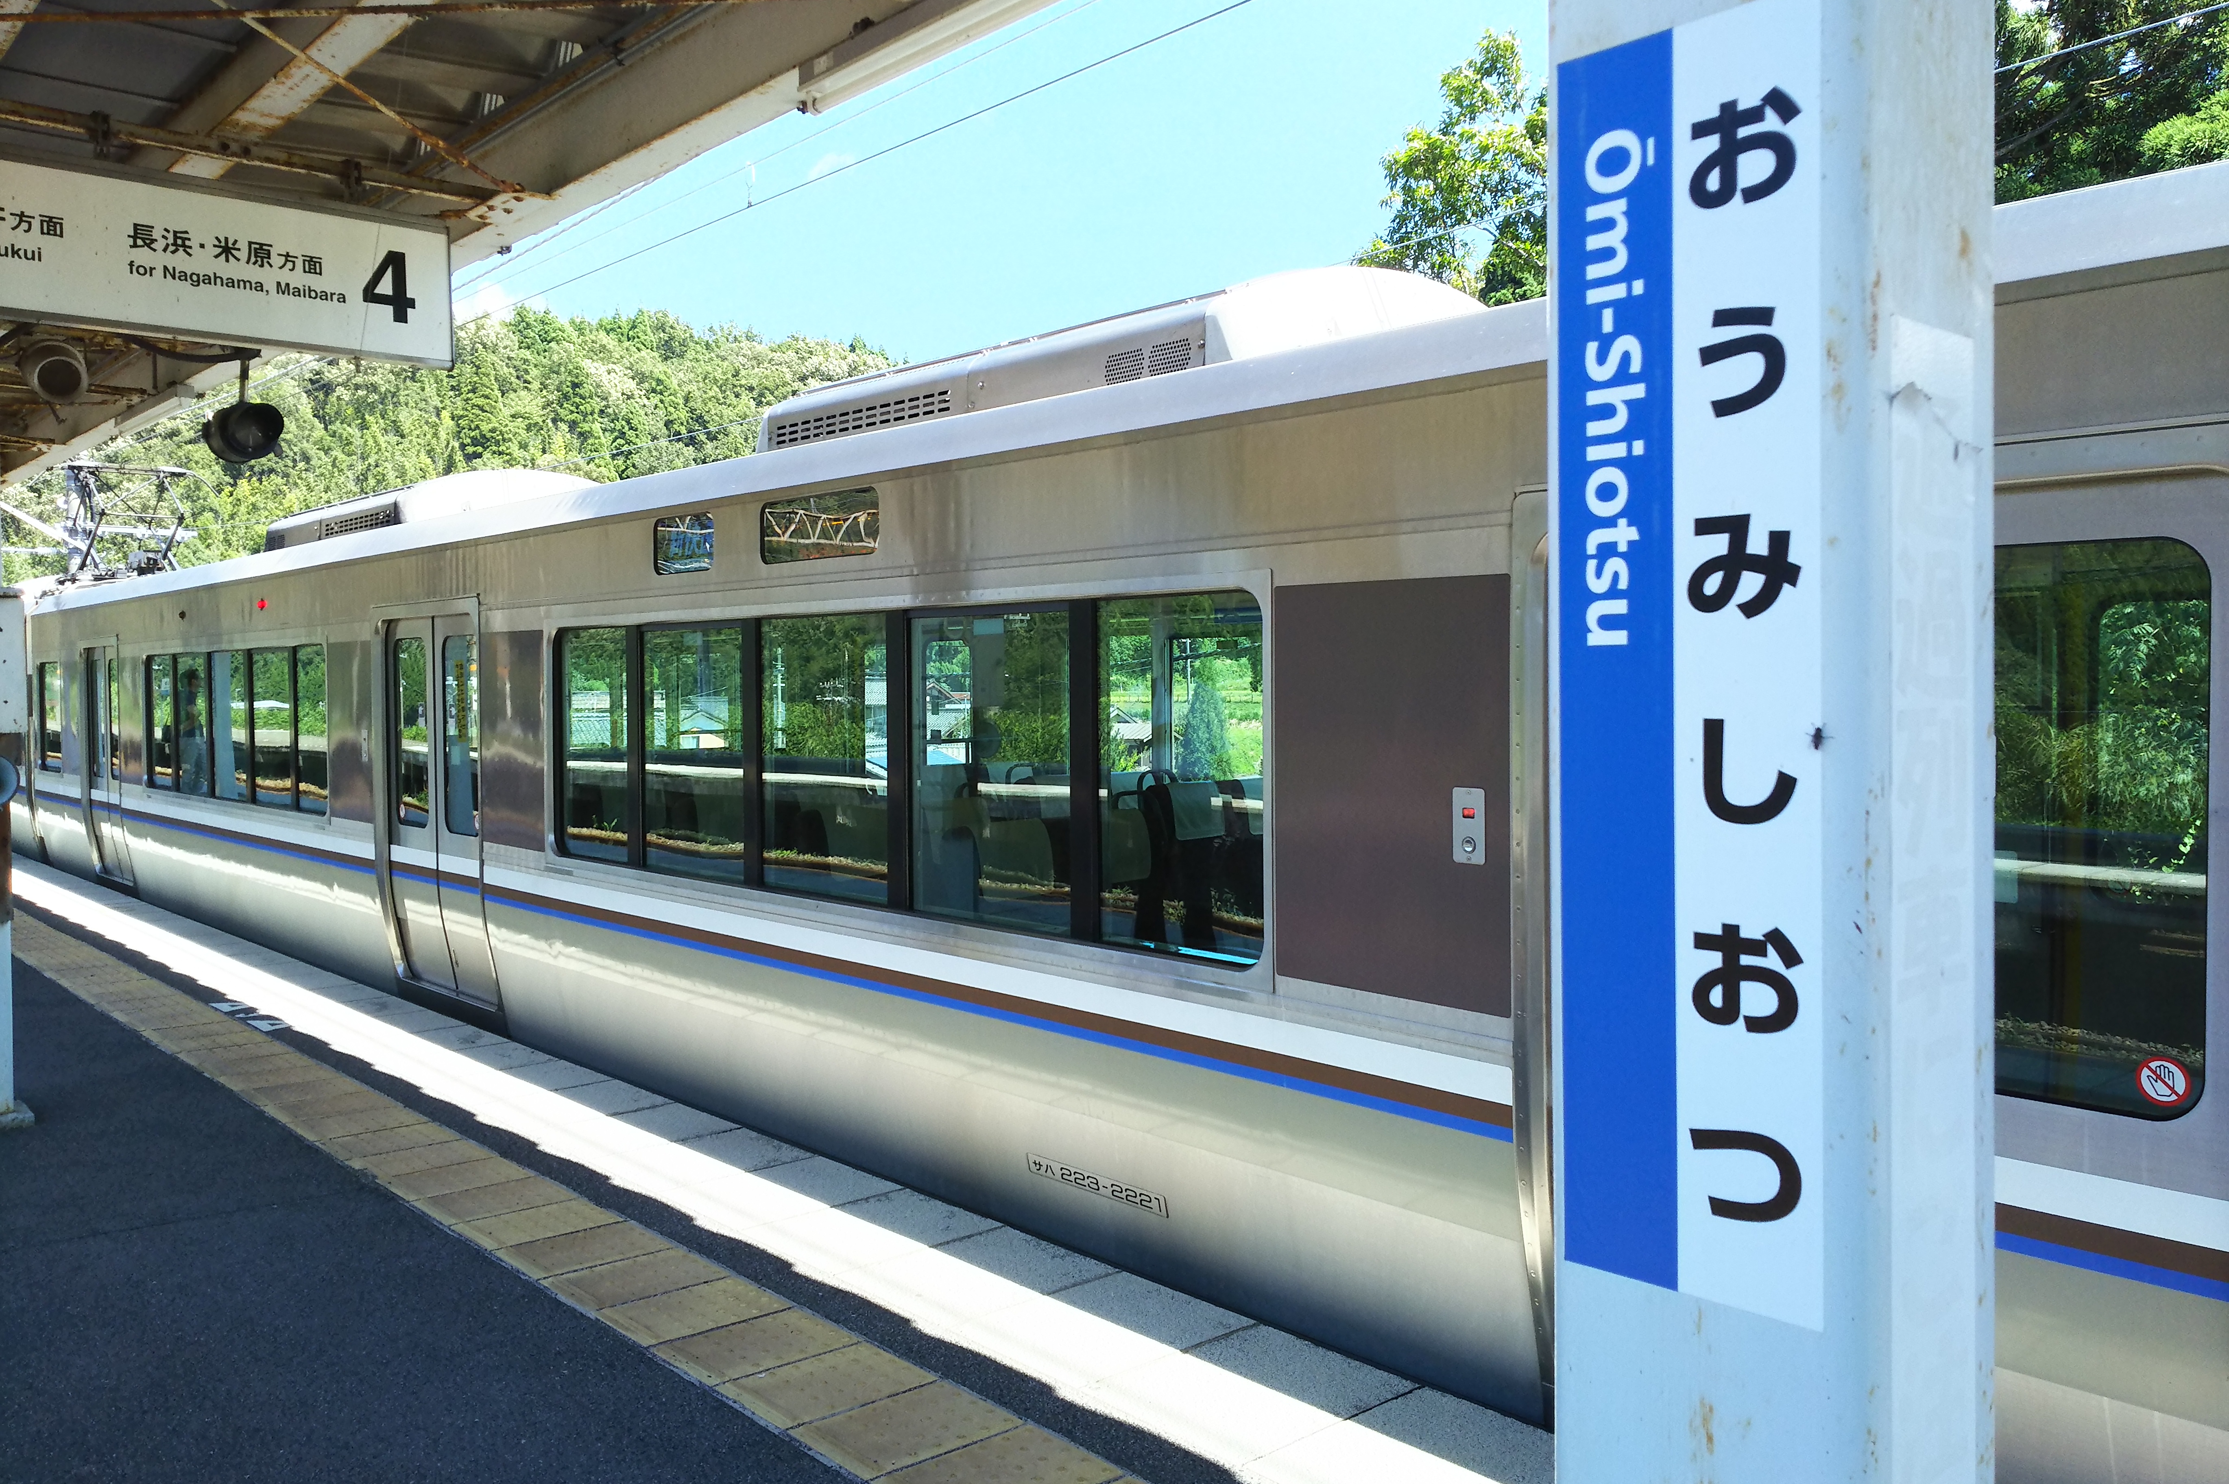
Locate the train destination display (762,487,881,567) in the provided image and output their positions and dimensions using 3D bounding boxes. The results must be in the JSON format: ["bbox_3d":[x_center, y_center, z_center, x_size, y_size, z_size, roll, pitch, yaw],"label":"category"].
[{"bbox_3d":[-0.966,-0.696,5.678,0.050,0.199,0.713,-2,3,-41],"label":"train destination display"}]

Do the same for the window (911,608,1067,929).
[{"bbox_3d":[-0.364,0.071,5.025,0.050,0.895,0.762,-2,3,-41],"label":"window"}]

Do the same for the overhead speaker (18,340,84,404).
[{"bbox_3d":[-3.795,-1.329,6.215,0.220,0.220,0.250,-3,13,-32],"label":"overhead speaker"}]

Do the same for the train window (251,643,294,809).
[{"bbox_3d":[-4.962,-0.087,10.245,0.050,0.910,0.805,-2,3,-41],"label":"train window"}]

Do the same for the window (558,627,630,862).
[{"bbox_3d":[-2.088,0.007,6.982,0.050,0.911,0.673,-2,3,-41],"label":"window"}]

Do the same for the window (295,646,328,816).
[{"bbox_3d":[-4.462,-0.070,9.677,0.050,0.904,0.590,-2,3,-41],"label":"window"}]

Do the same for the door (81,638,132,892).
[{"bbox_3d":[-7.864,0.165,13.646,0.100,1.860,1.320,-4,4,-41],"label":"door"}]

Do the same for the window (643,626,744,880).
[{"bbox_3d":[-1.546,0.031,6.366,0.050,0.895,0.764,-2,3,-41],"label":"window"}]

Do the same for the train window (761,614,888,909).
[{"bbox_3d":[-0.953,0.047,5.693,0.050,0.898,0.760,-2,3,-41],"label":"train window"}]

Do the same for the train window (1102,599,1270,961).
[{"bbox_3d":[0.166,0.087,4.423,0.050,0.904,0.624,-2,3,-41],"label":"train window"}]

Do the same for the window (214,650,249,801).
[{"bbox_3d":[-5.538,-0.106,10.900,0.050,0.912,0.800,-2,3,-41],"label":"window"}]

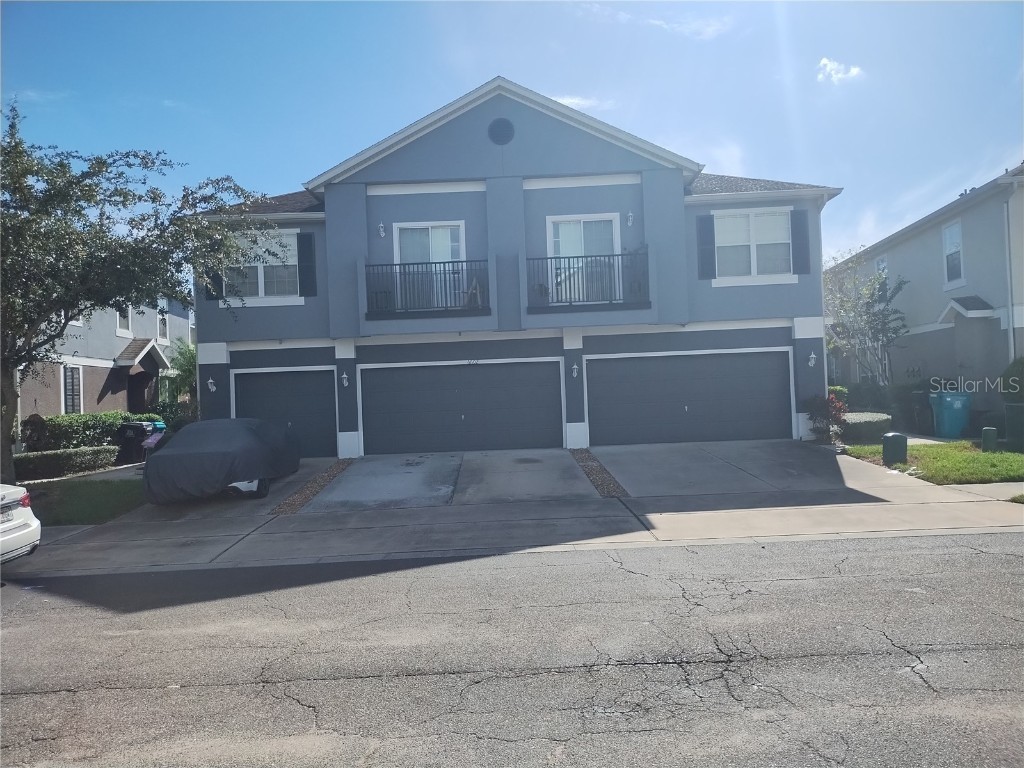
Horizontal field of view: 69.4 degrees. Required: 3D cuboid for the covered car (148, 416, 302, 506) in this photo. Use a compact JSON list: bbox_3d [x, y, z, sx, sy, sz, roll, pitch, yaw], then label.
[{"bbox_3d":[-5.400,1.328,14.750,1.870,1.380,4.450,-2,3,0],"label":"covered car"}]

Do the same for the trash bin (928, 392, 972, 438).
[{"bbox_3d":[10.650,0.738,17.900,0.840,1.100,0.720,-2,-1,2],"label":"trash bin"}]

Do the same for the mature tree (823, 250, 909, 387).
[{"bbox_3d":[11.000,-1.365,23.200,2.700,5.300,2.600,-2,-1,2],"label":"mature tree"}]

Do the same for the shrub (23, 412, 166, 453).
[{"bbox_3d":[-11.100,1.414,20.000,1.200,1.350,5.500,-2,-1,2],"label":"shrub"}]

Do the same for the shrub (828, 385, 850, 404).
[{"bbox_3d":[9.000,0.652,20.500,1.000,1.300,1.000,-2,-1,2],"label":"shrub"}]

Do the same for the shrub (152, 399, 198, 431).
[{"bbox_3d":[-10.300,1.323,22.600,1.400,1.550,1.300,-2,-1,2],"label":"shrub"}]

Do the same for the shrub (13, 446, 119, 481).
[{"bbox_3d":[-10.300,1.775,17.200,0.750,0.540,3.300,-2,-1,2],"label":"shrub"}]

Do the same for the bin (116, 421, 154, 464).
[{"bbox_3d":[-9.350,1.438,18.500,0.840,1.100,0.720,-2,-1,2],"label":"bin"}]

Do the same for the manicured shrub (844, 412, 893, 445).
[{"bbox_3d":[8.200,1.040,17.100,1.150,0.580,1.700,-2,-1,2],"label":"manicured shrub"}]

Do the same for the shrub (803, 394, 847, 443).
[{"bbox_3d":[7.100,0.789,16.900,0.950,1.100,0.900,-2,-1,2],"label":"shrub"}]

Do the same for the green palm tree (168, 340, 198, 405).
[{"bbox_3d":[-11.400,0.192,26.000,2.600,4.000,2.500,-2,-1,2],"label":"green palm tree"}]

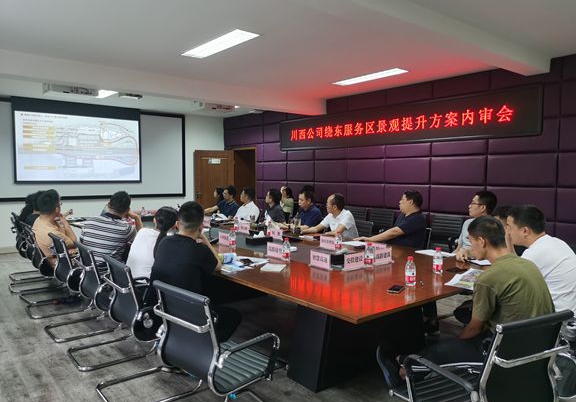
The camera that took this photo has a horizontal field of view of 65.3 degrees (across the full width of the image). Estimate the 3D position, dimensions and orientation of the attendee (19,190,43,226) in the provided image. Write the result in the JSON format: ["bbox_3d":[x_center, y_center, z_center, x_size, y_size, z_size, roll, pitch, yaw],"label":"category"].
[{"bbox_3d":[-3.002,0.501,5.453,0.500,1.220,0.750,2,3,20],"label":"attendee"}]

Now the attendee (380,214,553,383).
[{"bbox_3d":[0.986,0.693,2.565,0.550,1.240,0.930,-3,4,-43],"label":"attendee"}]

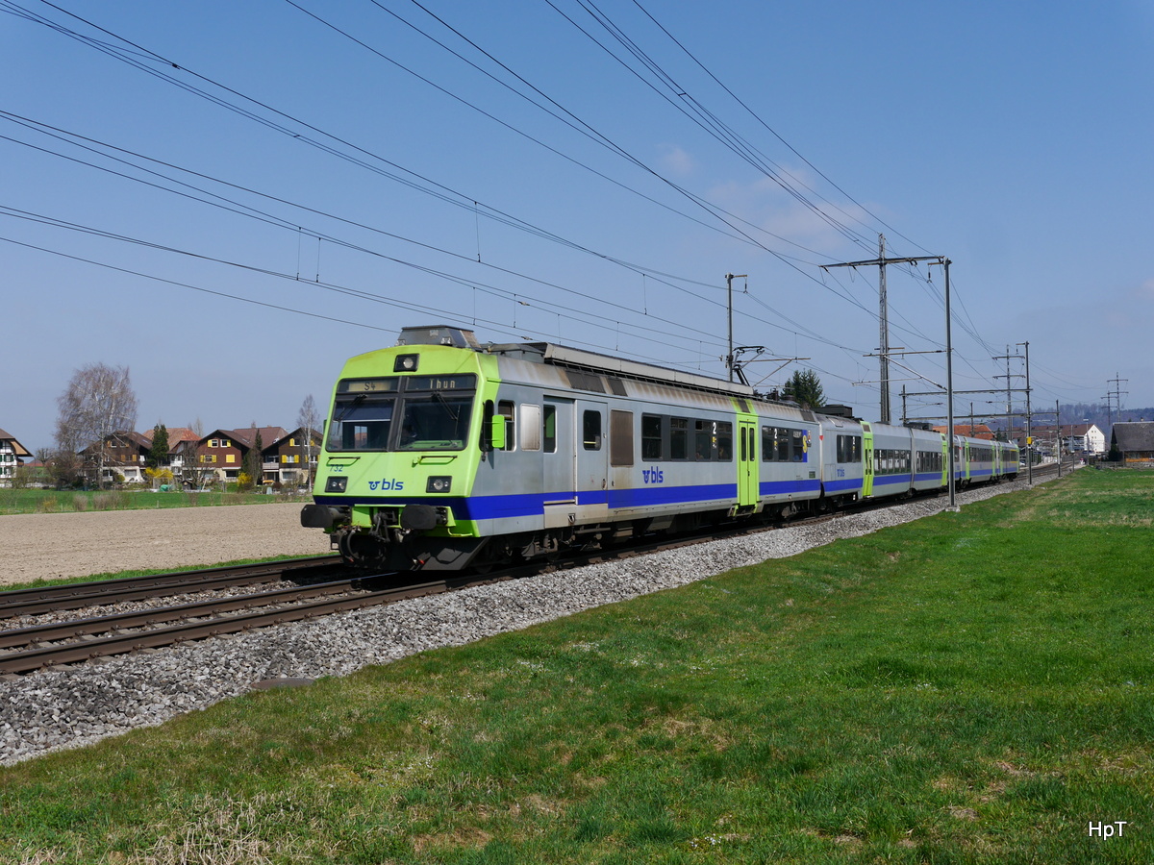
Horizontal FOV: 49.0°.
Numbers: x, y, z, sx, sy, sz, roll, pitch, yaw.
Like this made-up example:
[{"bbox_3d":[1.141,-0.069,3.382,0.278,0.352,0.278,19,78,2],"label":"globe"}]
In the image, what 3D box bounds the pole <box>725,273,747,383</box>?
[{"bbox_3d":[7.820,-1.981,61.449,1.090,11.550,0.350,-1,-2,23],"label":"pole"}]

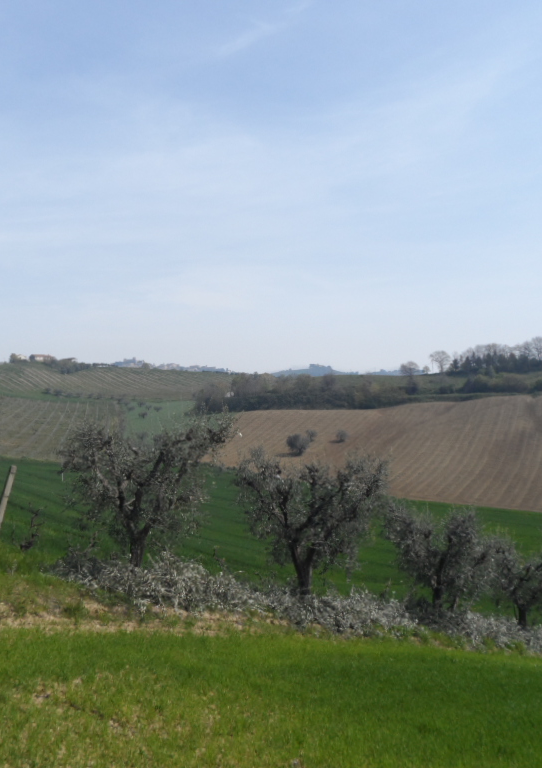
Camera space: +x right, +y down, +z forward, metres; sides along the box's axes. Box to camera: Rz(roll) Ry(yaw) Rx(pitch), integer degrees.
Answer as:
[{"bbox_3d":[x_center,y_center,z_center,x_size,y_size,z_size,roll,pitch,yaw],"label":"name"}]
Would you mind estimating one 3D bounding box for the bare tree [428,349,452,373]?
[{"bbox_3d":[73.347,-9.304,320.000,9.520,10.390,9.230,0,0,0],"label":"bare tree"}]

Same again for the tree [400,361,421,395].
[{"bbox_3d":[50.568,-2.373,270.000,7.300,12.410,7.080,0,0,0],"label":"tree"}]

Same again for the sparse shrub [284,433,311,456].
[{"bbox_3d":[5.659,12.524,155.000,5.240,4.720,5.080,0,0,0],"label":"sparse shrub"}]

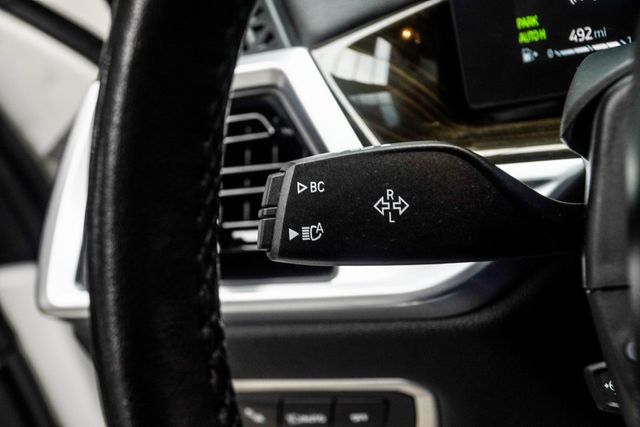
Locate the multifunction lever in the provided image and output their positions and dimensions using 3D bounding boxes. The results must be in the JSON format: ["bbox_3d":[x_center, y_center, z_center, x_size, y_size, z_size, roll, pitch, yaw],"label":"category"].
[{"bbox_3d":[0.034,-0.003,0.320,0.110,0.040,0.029,0,5,-3],"label":"multifunction lever"}]

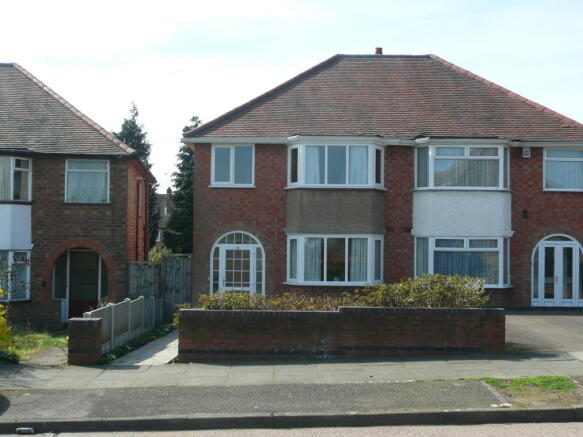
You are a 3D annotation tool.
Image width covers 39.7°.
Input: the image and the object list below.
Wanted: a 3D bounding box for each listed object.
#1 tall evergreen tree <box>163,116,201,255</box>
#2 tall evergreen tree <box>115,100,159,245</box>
[{"bbox_3d":[-4.441,-0.586,37.000,2.900,8.168,2.900,1,-2,1],"label":"tall evergreen tree"},{"bbox_3d":[-7.358,-0.978,38.000,2.600,8.952,2.600,1,-2,1],"label":"tall evergreen tree"}]

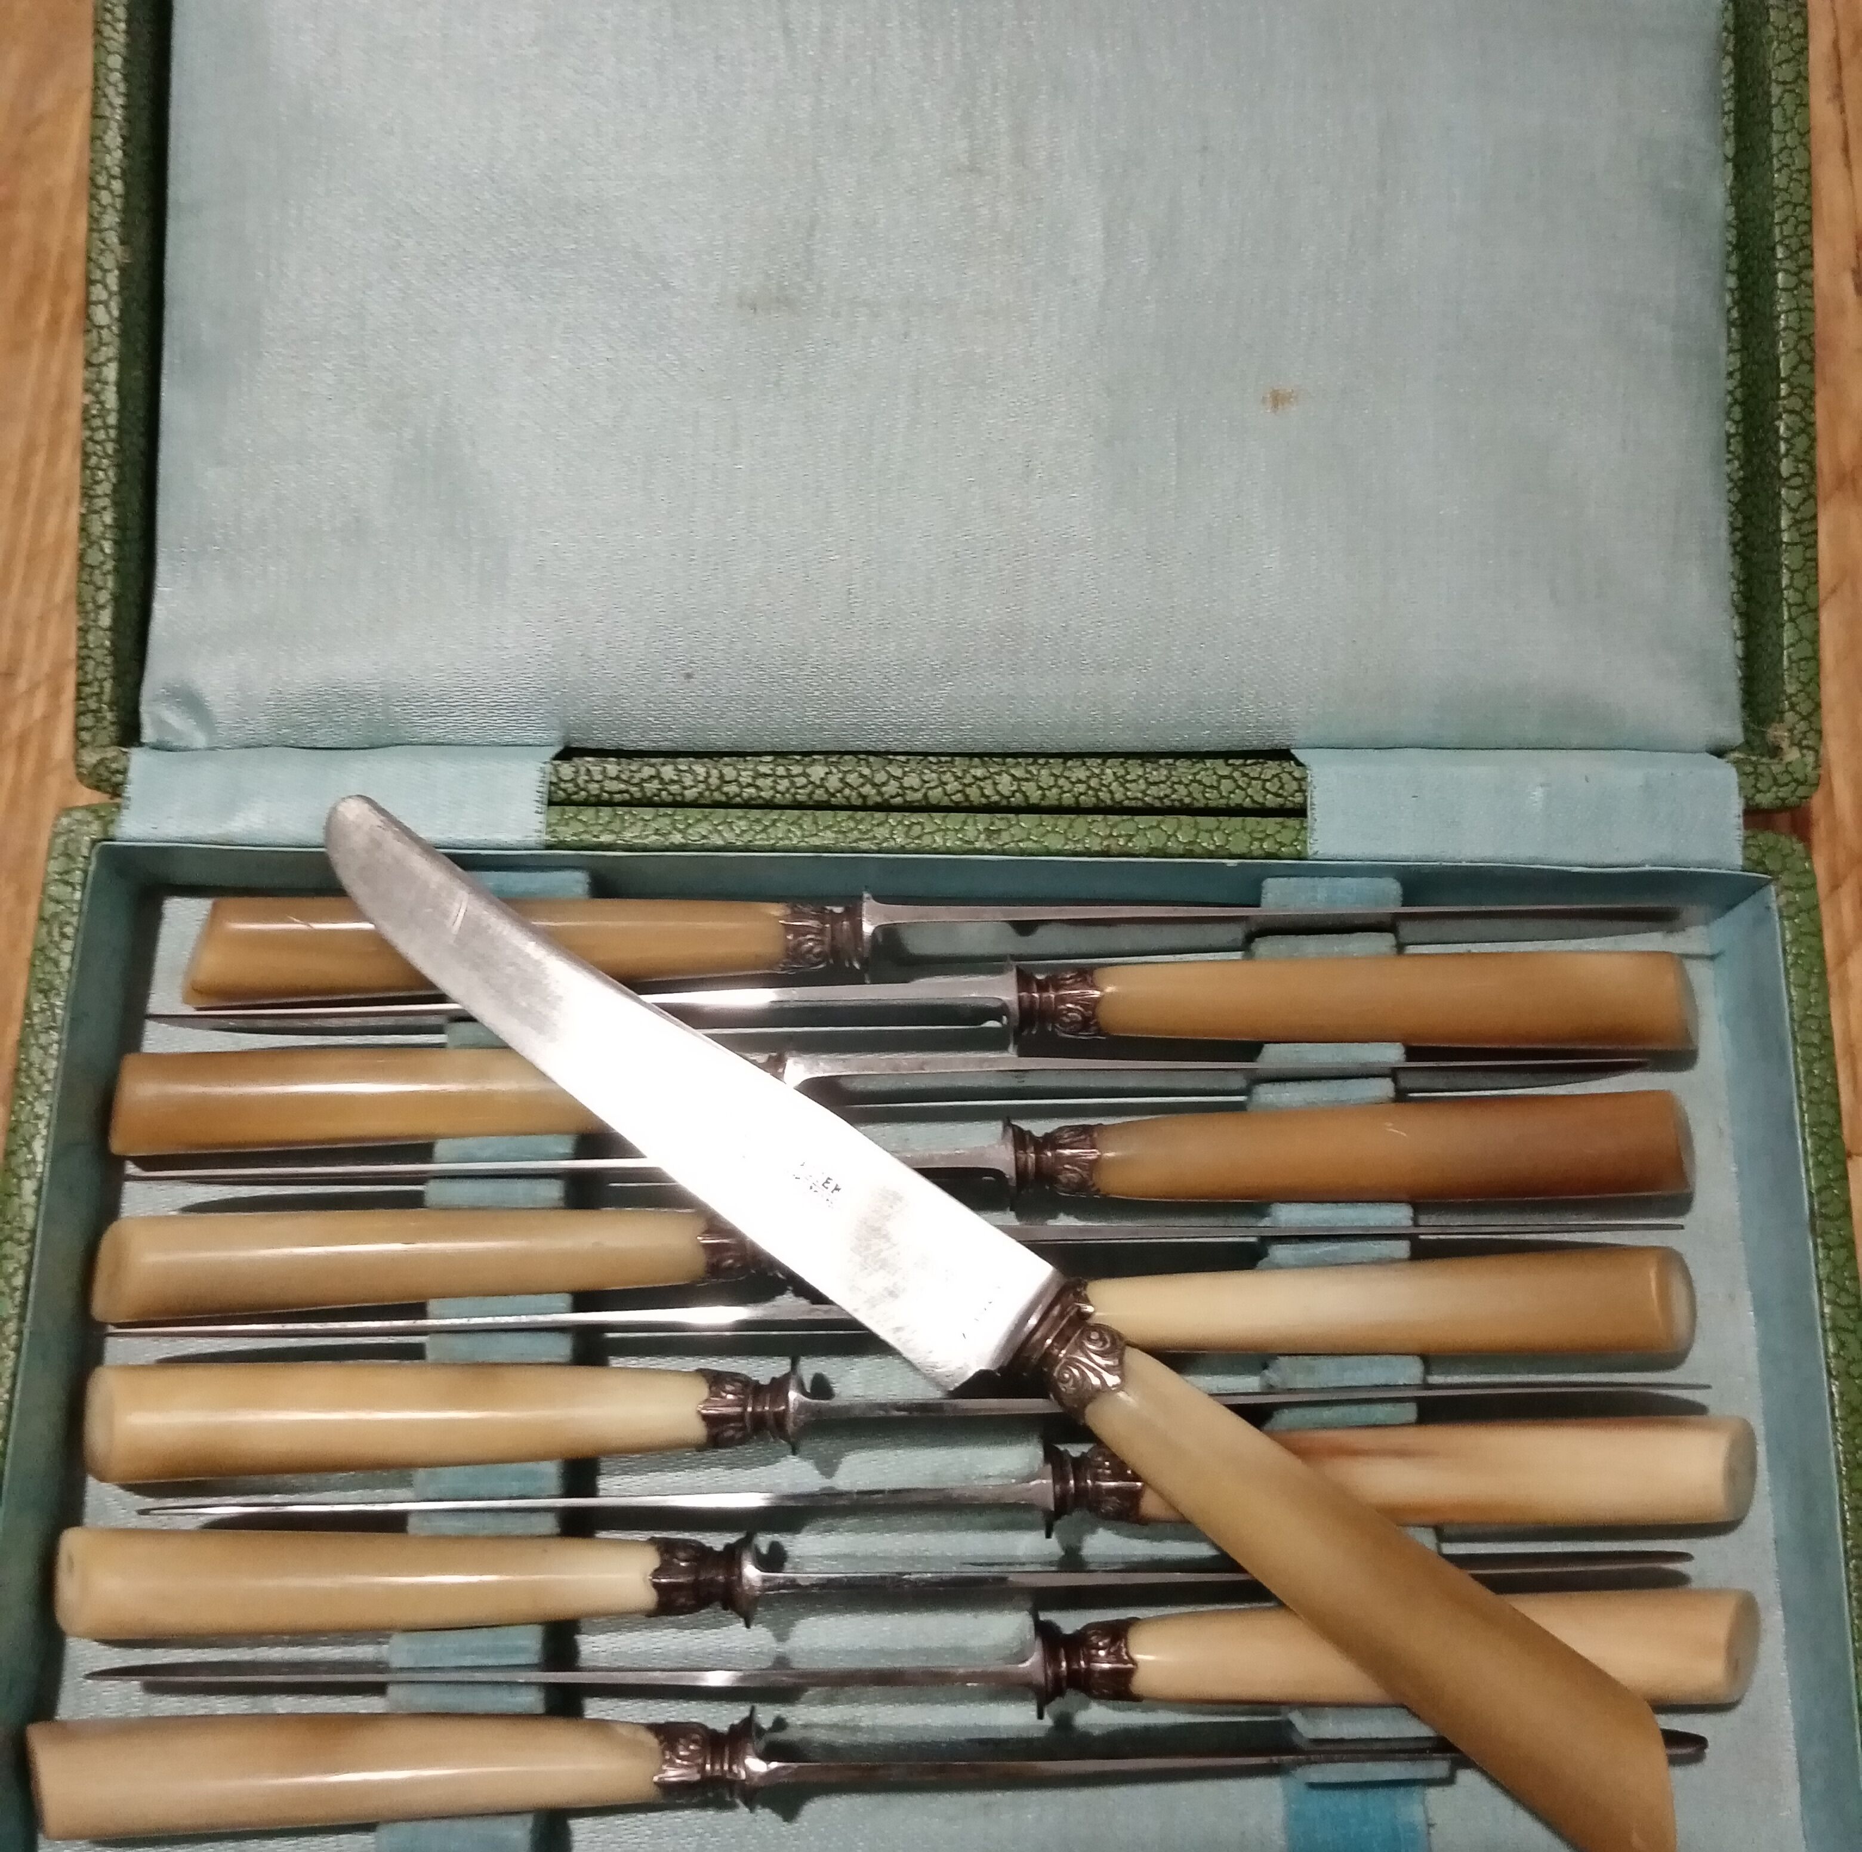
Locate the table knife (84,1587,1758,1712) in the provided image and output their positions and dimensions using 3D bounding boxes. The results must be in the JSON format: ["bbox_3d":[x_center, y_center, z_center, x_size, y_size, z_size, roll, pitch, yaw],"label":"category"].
[{"bbox_3d":[0.000,0.100,0.254,0.225,0.022,0.014,-1,74,0],"label":"table knife"}]

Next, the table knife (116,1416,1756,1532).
[{"bbox_3d":[0.003,0.079,0.260,0.223,0.022,0.014,-1,74,0],"label":"table knife"}]

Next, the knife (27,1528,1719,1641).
[{"bbox_3d":[-0.009,0.089,0.258,0.224,0.022,0.014,-1,74,0],"label":"knife"}]

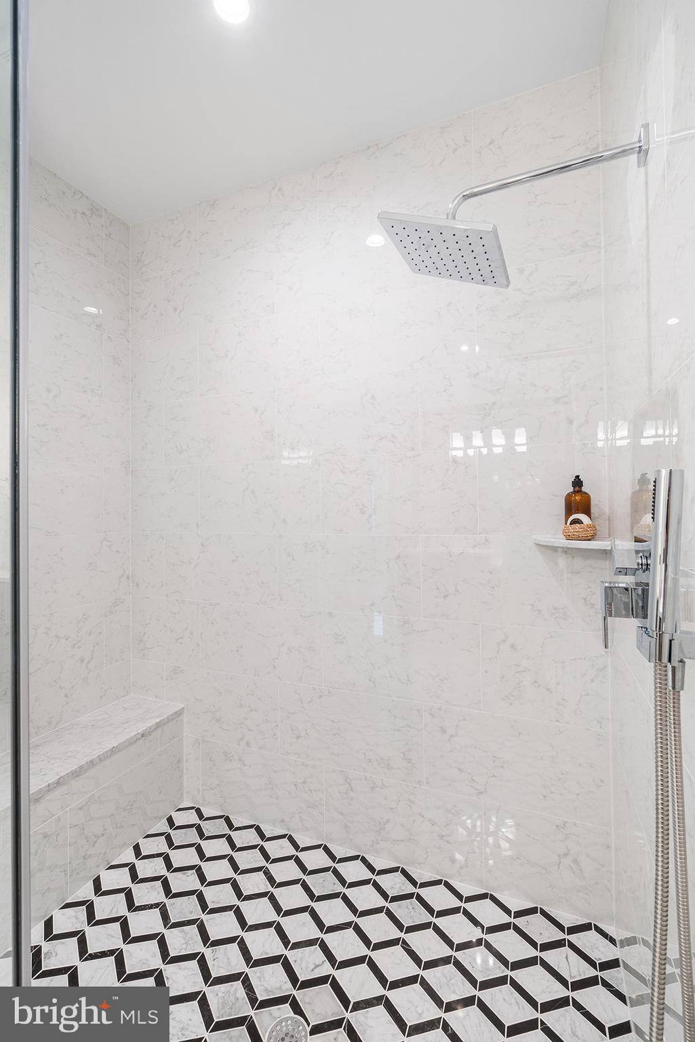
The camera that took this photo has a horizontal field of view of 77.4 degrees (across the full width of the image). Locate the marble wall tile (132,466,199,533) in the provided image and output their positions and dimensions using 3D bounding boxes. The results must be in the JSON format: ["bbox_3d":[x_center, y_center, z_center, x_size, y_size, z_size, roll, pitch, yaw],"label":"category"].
[{"bbox_3d":[-0.858,-0.087,2.043,0.409,0.304,0.010,-1,0,22],"label":"marble wall tile"}]

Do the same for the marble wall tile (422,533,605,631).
[{"bbox_3d":[0.555,0.205,1.498,0.597,0.306,0.010,0,0,21],"label":"marble wall tile"}]

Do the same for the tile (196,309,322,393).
[{"bbox_3d":[-0.391,-0.709,1.869,0.608,0.299,0.010,0,0,21],"label":"tile"}]

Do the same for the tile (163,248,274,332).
[{"bbox_3d":[-0.581,-1.008,1.938,0.605,0.304,0.010,-1,0,22],"label":"tile"}]

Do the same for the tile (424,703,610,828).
[{"bbox_3d":[0.553,0.812,1.480,0.588,0.303,0.010,-1,0,21],"label":"tile"}]

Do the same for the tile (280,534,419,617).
[{"bbox_3d":[-0.007,0.208,1.702,0.603,0.303,0.010,-1,0,21],"label":"tile"}]

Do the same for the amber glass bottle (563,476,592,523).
[{"bbox_3d":[0.709,-0.043,1.335,0.081,0.192,0.081,-1,0,21],"label":"amber glass bottle"}]

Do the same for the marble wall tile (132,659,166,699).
[{"bbox_3d":[-0.945,0.764,2.074,0.205,0.166,0.010,-1,0,22],"label":"marble wall tile"}]

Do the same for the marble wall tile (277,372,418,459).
[{"bbox_3d":[-0.012,-0.406,1.720,0.608,0.303,0.010,0,0,21],"label":"marble wall tile"}]

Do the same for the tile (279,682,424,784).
[{"bbox_3d":[-0.003,0.818,1.698,0.603,0.303,0.010,-1,0,21],"label":"tile"}]

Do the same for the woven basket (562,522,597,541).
[{"bbox_3d":[0.702,0.031,1.310,0.089,0.049,0.089,0,0,21],"label":"woven basket"}]

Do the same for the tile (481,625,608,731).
[{"bbox_3d":[0.649,0.508,1.446,0.386,0.304,0.010,-1,0,22],"label":"tile"}]

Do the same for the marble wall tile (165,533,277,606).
[{"bbox_3d":[-0.570,0.213,1.923,0.603,0.303,0.010,-1,0,21],"label":"marble wall tile"}]

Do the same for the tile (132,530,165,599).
[{"bbox_3d":[-0.954,0.216,2.090,0.199,0.306,0.010,0,0,21],"label":"tile"}]

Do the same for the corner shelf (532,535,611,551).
[{"bbox_3d":[0.671,0.065,1.305,0.230,0.020,0.235,-1,0,21],"label":"corner shelf"}]

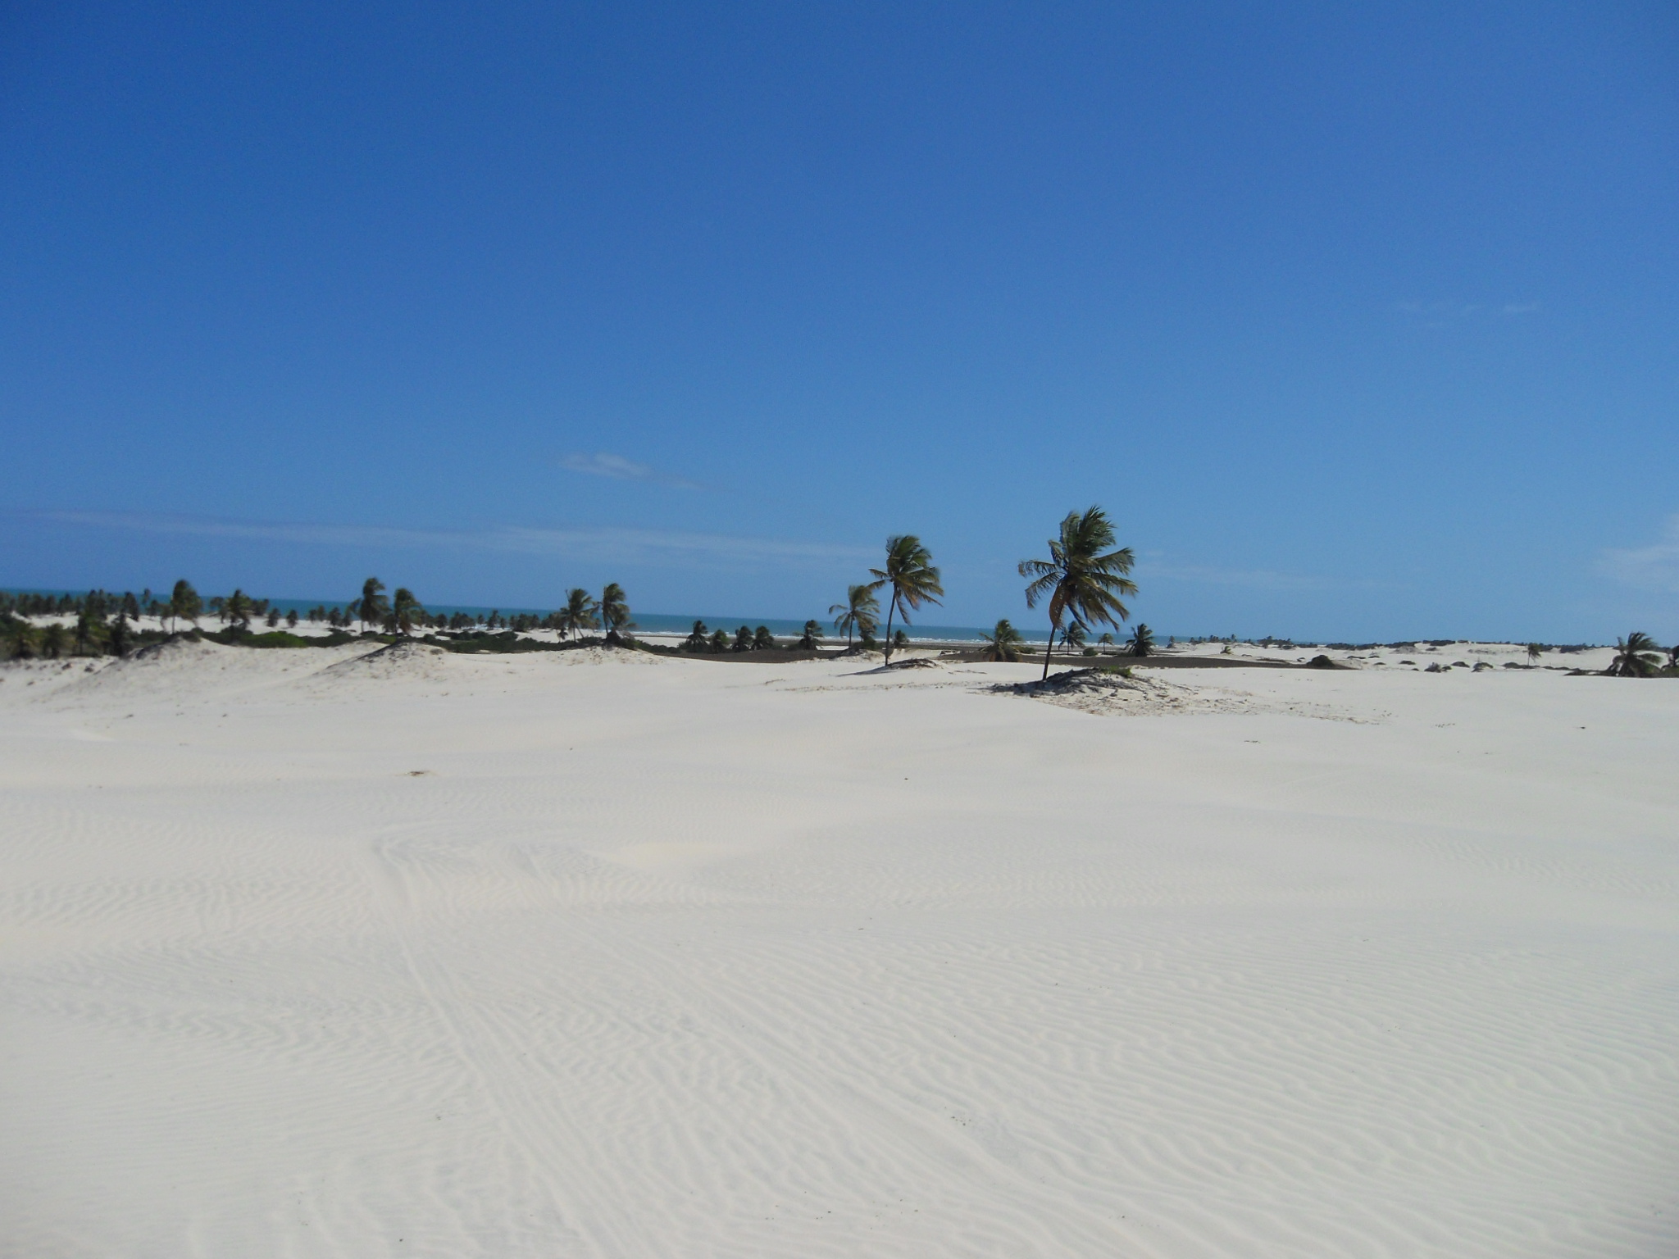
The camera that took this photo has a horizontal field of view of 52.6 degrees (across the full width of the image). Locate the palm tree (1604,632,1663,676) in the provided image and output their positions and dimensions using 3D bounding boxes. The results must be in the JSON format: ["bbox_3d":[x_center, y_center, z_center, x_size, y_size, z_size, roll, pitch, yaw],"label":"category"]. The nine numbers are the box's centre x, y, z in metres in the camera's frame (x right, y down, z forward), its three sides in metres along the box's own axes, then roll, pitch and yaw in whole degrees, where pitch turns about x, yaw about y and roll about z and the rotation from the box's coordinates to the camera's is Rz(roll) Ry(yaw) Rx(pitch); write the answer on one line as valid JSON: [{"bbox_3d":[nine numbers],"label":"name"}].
[{"bbox_3d":[67.839,2.185,145.000,4.930,4.030,4.930,2,0,0],"label":"palm tree"}]

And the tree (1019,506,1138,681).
[{"bbox_3d":[12.375,-1.870,88.000,6.190,9.110,6.190,2,0,0],"label":"tree"}]

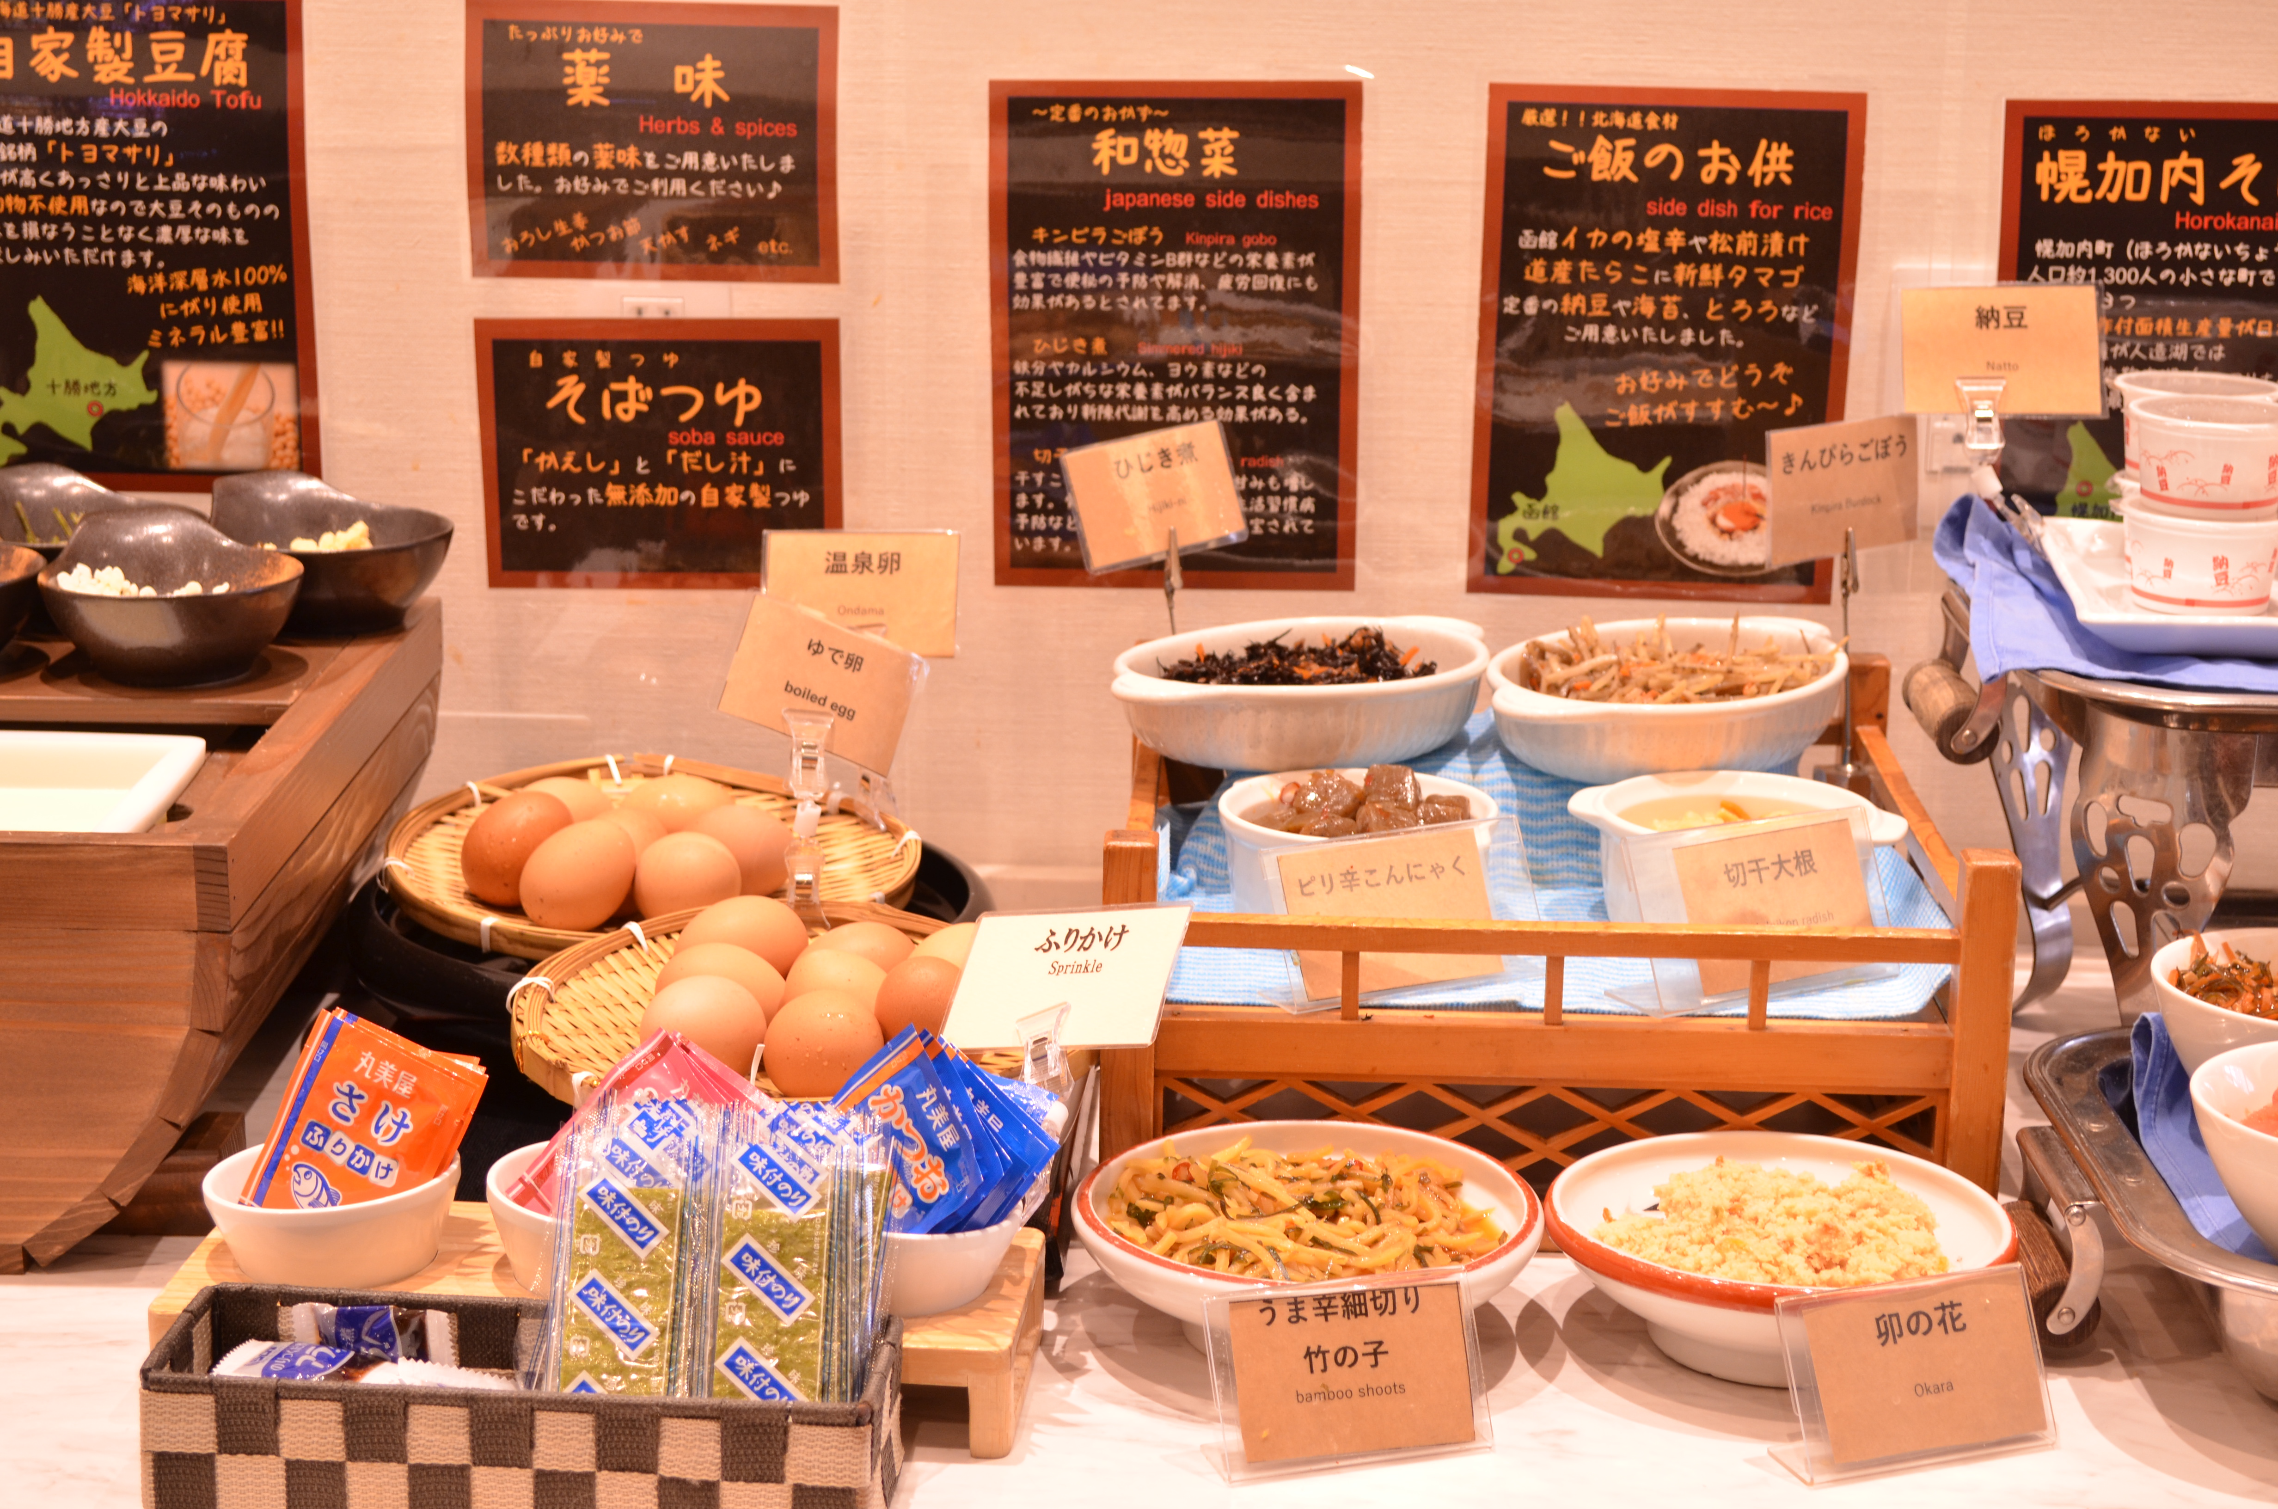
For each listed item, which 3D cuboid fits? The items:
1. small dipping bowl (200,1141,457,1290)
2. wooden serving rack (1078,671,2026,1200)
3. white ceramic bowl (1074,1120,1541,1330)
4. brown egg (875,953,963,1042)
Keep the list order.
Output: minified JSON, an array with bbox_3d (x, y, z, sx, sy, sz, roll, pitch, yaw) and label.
[{"bbox_3d":[-0.276,0.158,1.303,0.089,0.036,0.089,1,15,0],"label":"small dipping bowl"},{"bbox_3d":[0.160,0.068,1.564,0.337,0.152,0.313,1,16,2],"label":"wooden serving rack"},{"bbox_3d":[0.062,0.182,1.349,0.167,0.049,0.167,1,15,0],"label":"white ceramic bowl"},{"bbox_3d":[-0.083,0.097,1.460,0.043,0.044,0.050,1,15,0],"label":"brown egg"}]

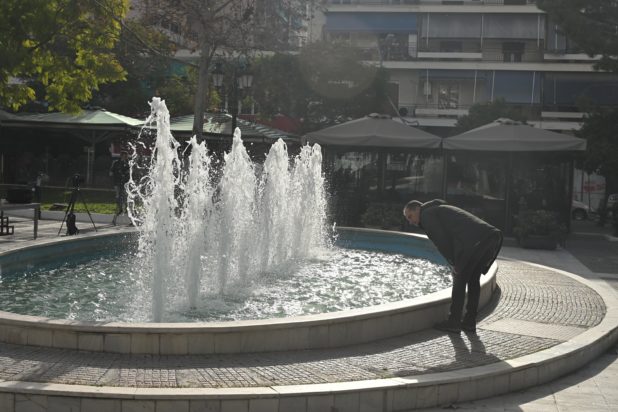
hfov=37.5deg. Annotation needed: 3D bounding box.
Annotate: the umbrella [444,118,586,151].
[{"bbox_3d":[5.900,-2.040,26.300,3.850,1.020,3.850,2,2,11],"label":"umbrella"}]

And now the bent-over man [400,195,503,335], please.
[{"bbox_3d":[1.410,0.600,8.950,0.980,1.330,0.540,3,2,28],"label":"bent-over man"}]

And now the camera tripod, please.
[{"bbox_3d":[-5.050,0.050,19.800,0.850,1.220,0.850,3,3,37],"label":"camera tripod"}]

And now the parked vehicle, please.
[{"bbox_3d":[11.000,-0.140,42.200,4.200,1.480,1.750,2,2,10],"label":"parked vehicle"}]

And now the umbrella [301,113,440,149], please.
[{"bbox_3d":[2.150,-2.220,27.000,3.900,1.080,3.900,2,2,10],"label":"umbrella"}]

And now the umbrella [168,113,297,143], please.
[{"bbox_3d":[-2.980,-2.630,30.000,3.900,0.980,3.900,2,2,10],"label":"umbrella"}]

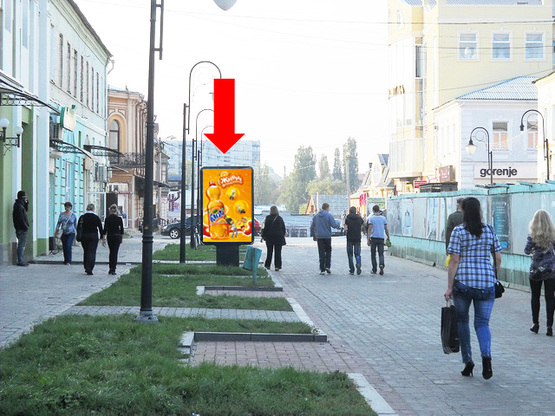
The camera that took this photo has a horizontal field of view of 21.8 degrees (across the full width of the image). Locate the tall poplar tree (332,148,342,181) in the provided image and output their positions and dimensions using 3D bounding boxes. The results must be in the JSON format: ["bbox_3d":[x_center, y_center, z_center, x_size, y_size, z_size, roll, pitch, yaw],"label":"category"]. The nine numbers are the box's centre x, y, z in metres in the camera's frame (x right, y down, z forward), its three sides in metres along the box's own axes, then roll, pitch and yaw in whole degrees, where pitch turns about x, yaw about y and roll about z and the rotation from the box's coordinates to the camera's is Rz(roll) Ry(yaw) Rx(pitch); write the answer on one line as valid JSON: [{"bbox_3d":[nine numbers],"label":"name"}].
[{"bbox_3d":[12.946,-5.285,310.000,2.600,15.215,2.600,0,0,0],"label":"tall poplar tree"}]

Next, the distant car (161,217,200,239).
[{"bbox_3d":[-4.486,1.094,83.500,4.500,1.460,1.800,0,0,-6],"label":"distant car"}]

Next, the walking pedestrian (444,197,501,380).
[{"bbox_3d":[1.857,0.760,13.650,0.540,1.710,0.450,0,0,-3],"label":"walking pedestrian"}]

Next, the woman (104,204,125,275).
[{"bbox_3d":[-3.966,0.771,35.100,0.500,1.710,0.400,0,0,3],"label":"woman"}]

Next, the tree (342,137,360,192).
[{"bbox_3d":[14.569,-5.882,285.000,3.300,16.287,3.300,0,0,0],"label":"tree"}]

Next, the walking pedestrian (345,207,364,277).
[{"bbox_3d":[1.940,0.828,36.200,0.480,1.730,0.420,0,0,0],"label":"walking pedestrian"}]

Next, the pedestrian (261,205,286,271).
[{"bbox_3d":[-0.090,0.793,37.200,0.580,1.689,0.400,0,0,-3],"label":"pedestrian"}]

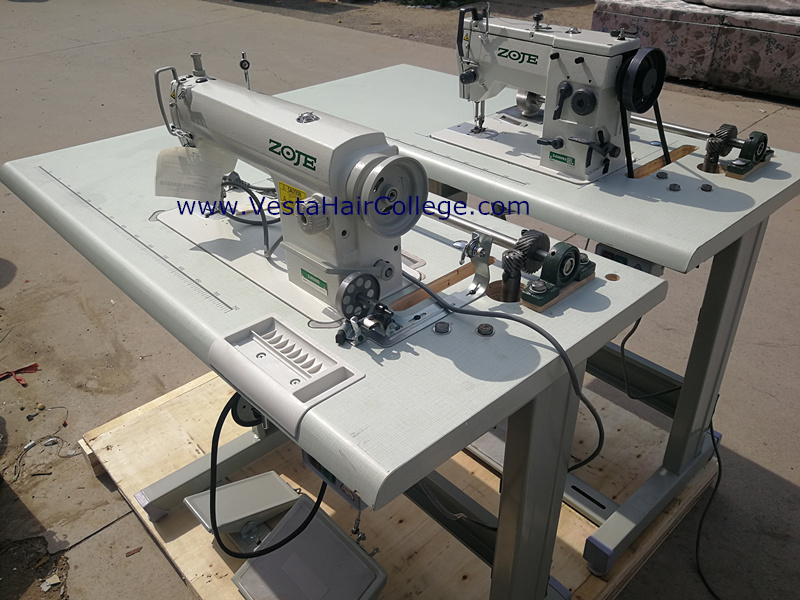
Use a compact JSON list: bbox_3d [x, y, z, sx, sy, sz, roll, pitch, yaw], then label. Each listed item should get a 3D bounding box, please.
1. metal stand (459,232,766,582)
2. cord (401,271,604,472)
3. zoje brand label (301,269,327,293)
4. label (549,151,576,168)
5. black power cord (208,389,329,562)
[{"bbox_3d":[0.319,0.027,1.483,0.500,0.730,0.820,-26,40,-34],"label":"metal stand"},{"bbox_3d":[0.152,0.113,0.912,0.190,0.350,0.300,-27,40,-35],"label":"cord"},{"bbox_3d":[-0.113,-0.023,0.816,0.003,0.017,0.055,-27,40,-35],"label":"zoje brand label"},{"bbox_3d":[0.290,-0.251,1.117,0.003,0.017,0.055,-26,40,-34],"label":"label"},{"bbox_3d":[-0.206,0.228,0.926,0.160,0.380,0.220,-27,40,-35],"label":"black power cord"}]

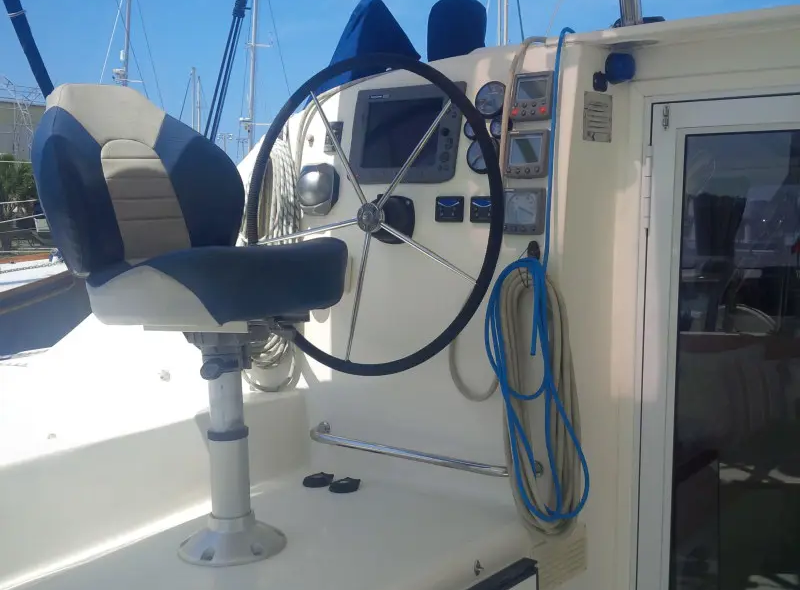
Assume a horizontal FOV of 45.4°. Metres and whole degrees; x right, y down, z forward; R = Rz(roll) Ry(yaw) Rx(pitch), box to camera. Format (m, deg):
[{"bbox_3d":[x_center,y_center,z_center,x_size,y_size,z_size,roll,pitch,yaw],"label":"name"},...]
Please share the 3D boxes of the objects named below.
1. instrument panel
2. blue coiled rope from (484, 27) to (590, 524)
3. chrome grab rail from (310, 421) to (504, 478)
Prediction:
[{"bbox_3d":[0.035,-0.362,2.467,0.770,0.420,0.090,4,-5,37],"label":"instrument panel"},{"bbox_3d":[0.312,-0.040,2.170,0.240,1.100,0.120,4,6,37],"label":"blue coiled rope"},{"bbox_3d":[0.040,0.383,2.323,0.660,0.040,0.068,4,6,37],"label":"chrome grab rail"}]

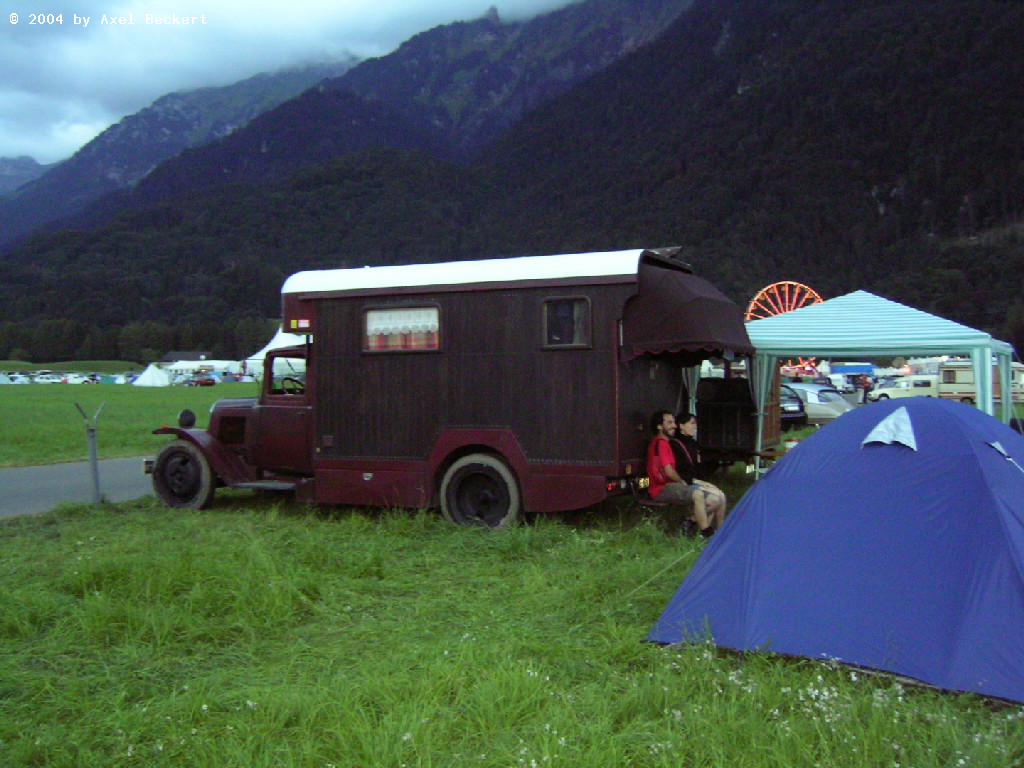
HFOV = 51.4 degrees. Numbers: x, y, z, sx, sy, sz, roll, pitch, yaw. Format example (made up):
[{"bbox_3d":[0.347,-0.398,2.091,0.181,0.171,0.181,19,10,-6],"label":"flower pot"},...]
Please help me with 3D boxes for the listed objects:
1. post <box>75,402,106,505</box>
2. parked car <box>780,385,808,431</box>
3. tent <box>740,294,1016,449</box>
[{"bbox_3d":[-5.136,0.857,13.006,0.440,1.270,0.100,-3,0,23],"label":"post"},{"bbox_3d":[6.787,0.710,32.806,1.680,1.380,4.300,0,1,-40],"label":"parked car"},{"bbox_3d":[4.055,0.220,12.416,3.000,2.620,3.000,0,0,29],"label":"tent"}]

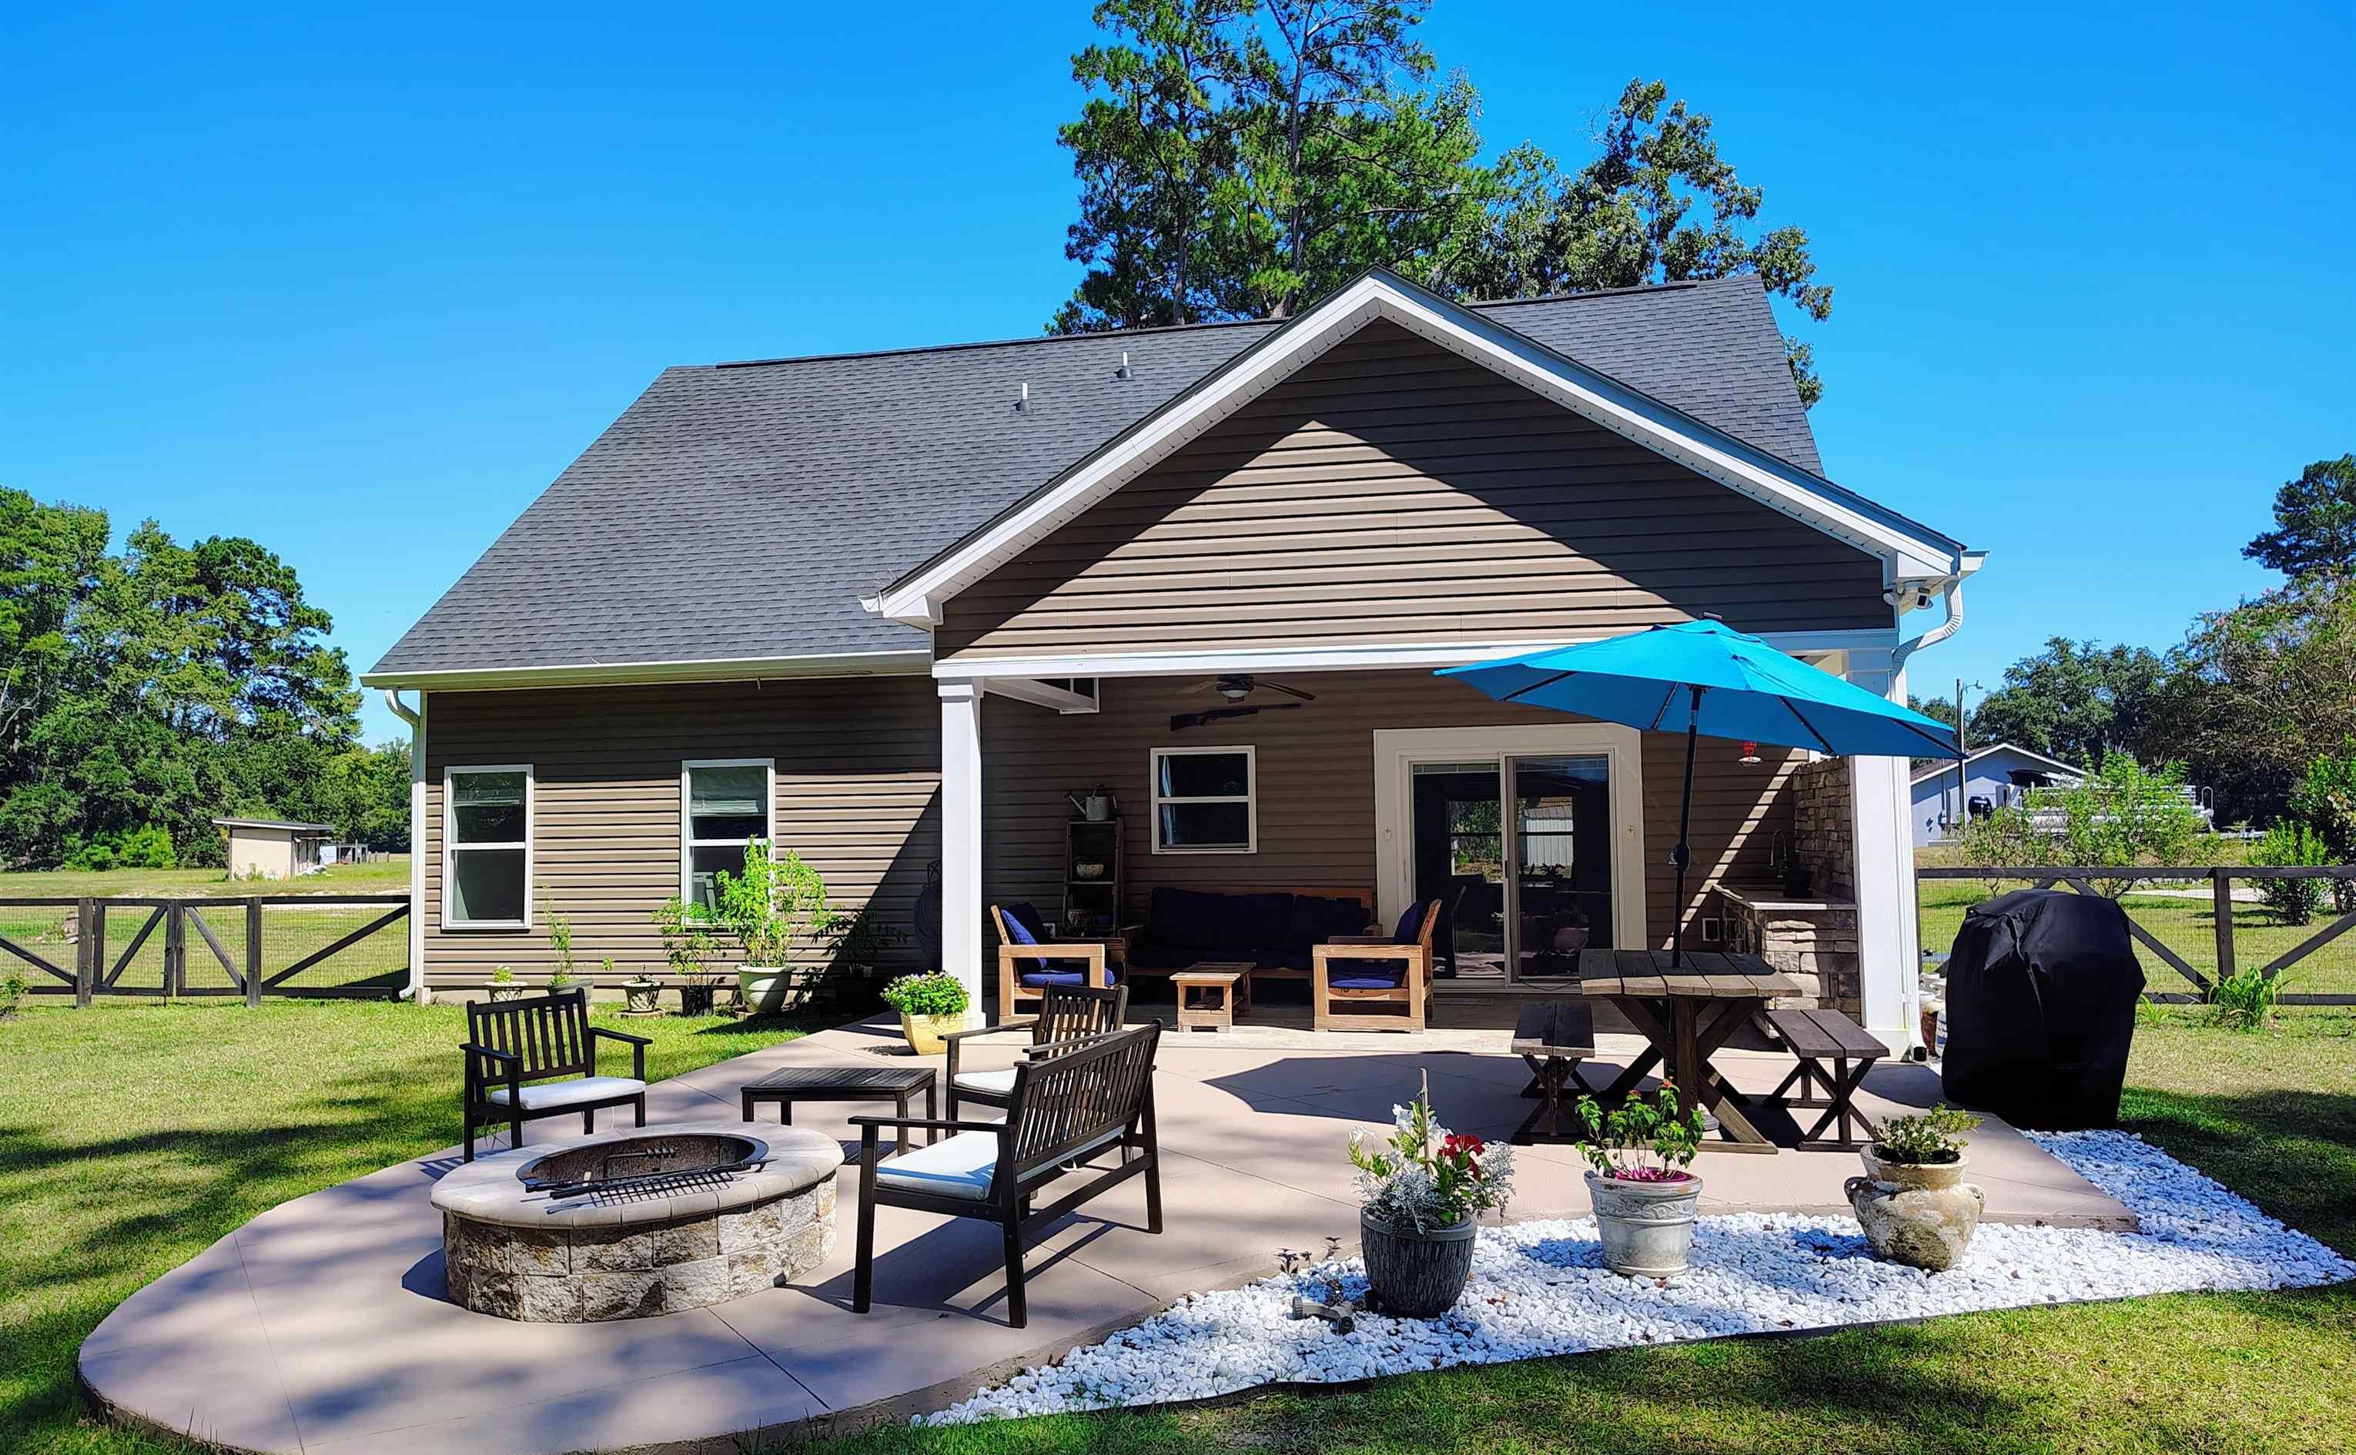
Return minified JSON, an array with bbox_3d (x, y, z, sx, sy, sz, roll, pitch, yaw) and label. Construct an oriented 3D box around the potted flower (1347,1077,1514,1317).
[{"bbox_3d":[0.793,1.466,5.161,0.490,0.698,0.490,-1,-4,11],"label":"potted flower"}]

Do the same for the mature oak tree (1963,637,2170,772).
[{"bbox_3d":[50.000,0.570,92.000,12.500,11.200,12.500,-1,-3,0],"label":"mature oak tree"}]

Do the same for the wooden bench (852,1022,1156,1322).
[{"bbox_3d":[-0.536,1.459,5.617,0.650,0.800,1.270,-2,-4,19],"label":"wooden bench"}]

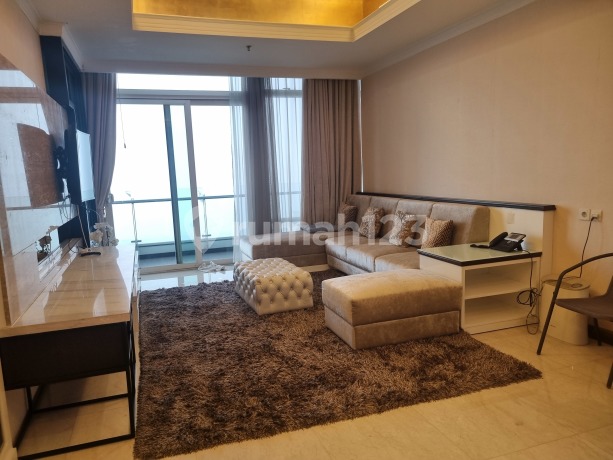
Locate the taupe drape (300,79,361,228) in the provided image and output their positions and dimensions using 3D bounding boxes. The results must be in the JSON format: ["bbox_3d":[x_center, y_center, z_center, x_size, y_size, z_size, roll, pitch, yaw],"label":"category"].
[{"bbox_3d":[0.375,-0.909,6.867,0.920,2.640,0.170,-4,8,-19],"label":"taupe drape"}]

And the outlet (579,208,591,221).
[{"bbox_3d":[2.125,-0.116,3.519,0.015,0.088,0.092,-5,8,-19],"label":"outlet"}]

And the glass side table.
[{"bbox_3d":[1.474,0.485,3.962,0.808,0.601,0.610,-5,8,-19],"label":"glass side table"}]

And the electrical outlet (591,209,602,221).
[{"bbox_3d":[2.158,-0.110,3.426,0.015,0.088,0.092,-5,8,-19],"label":"electrical outlet"}]

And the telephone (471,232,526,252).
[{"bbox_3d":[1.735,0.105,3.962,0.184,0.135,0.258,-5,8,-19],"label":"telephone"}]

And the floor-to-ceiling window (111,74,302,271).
[{"bbox_3d":[-1.333,-0.810,6.475,2.750,2.700,0.120,-4,8,-19],"label":"floor-to-ceiling window"}]

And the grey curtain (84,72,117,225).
[{"bbox_3d":[-2.541,-0.663,5.923,0.411,2.658,0.164,-5,8,-19],"label":"grey curtain"}]

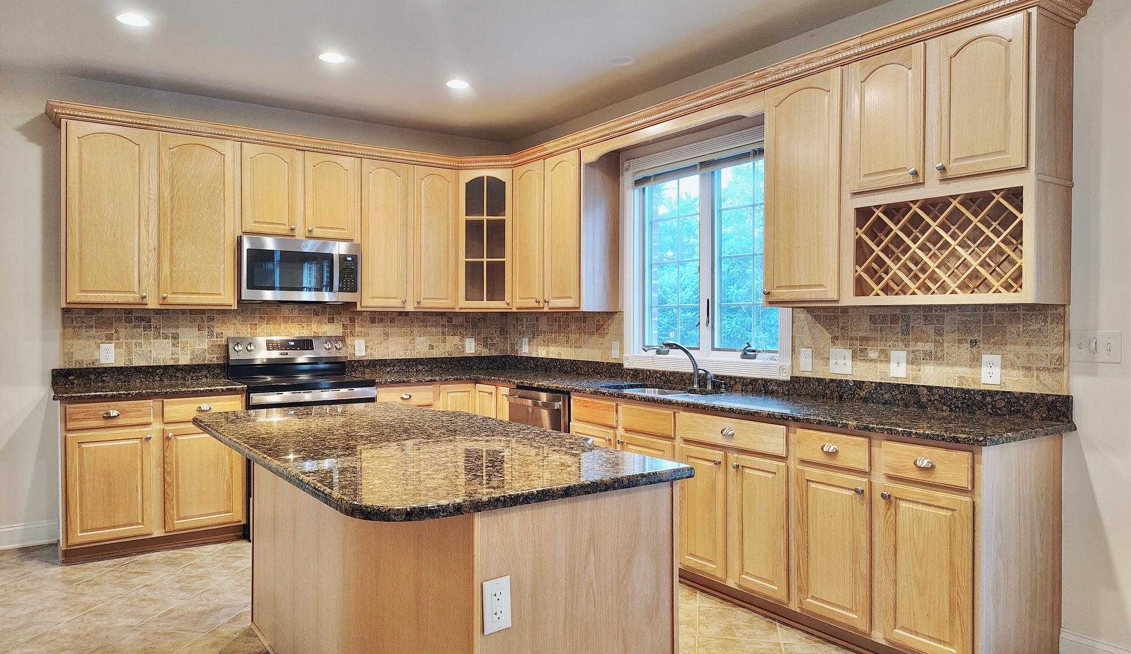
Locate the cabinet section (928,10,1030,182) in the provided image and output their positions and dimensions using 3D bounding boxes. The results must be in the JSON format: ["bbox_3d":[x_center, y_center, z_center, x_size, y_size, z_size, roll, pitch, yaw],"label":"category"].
[{"bbox_3d":[1.636,-0.831,2.987,0.295,0.563,0.377,0,0,-35],"label":"cabinet section"}]

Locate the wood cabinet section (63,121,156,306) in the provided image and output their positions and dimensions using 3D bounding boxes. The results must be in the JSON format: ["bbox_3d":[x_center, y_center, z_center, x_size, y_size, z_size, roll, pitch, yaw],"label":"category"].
[{"bbox_3d":[-2.680,-0.632,4.594,0.460,1.022,0.324,0,0,-35],"label":"wood cabinet section"}]

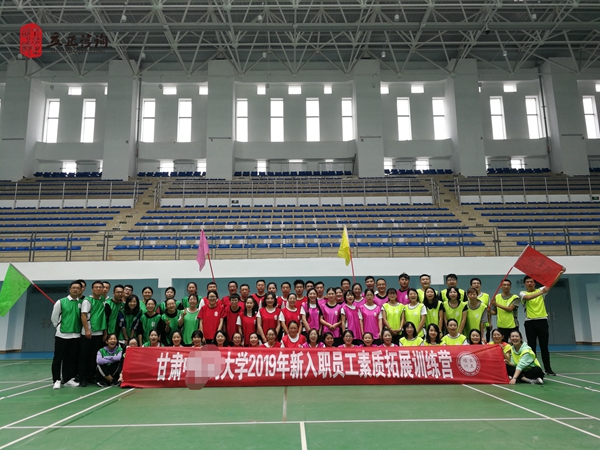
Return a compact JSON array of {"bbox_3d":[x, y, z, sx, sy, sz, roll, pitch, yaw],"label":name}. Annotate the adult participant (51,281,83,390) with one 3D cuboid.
[{"bbox_3d":[-3.814,1.780,7.684,0.500,1.700,0.340,7,-14,-33],"label":"adult participant"}]

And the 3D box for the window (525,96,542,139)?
[{"bbox_3d":[15.227,-6.973,30.474,0.840,2.961,0.200,0,-11,-1],"label":"window"}]

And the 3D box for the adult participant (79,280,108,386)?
[{"bbox_3d":[-3.508,1.825,7.936,0.480,1.745,0.320,6,-13,-30],"label":"adult participant"}]

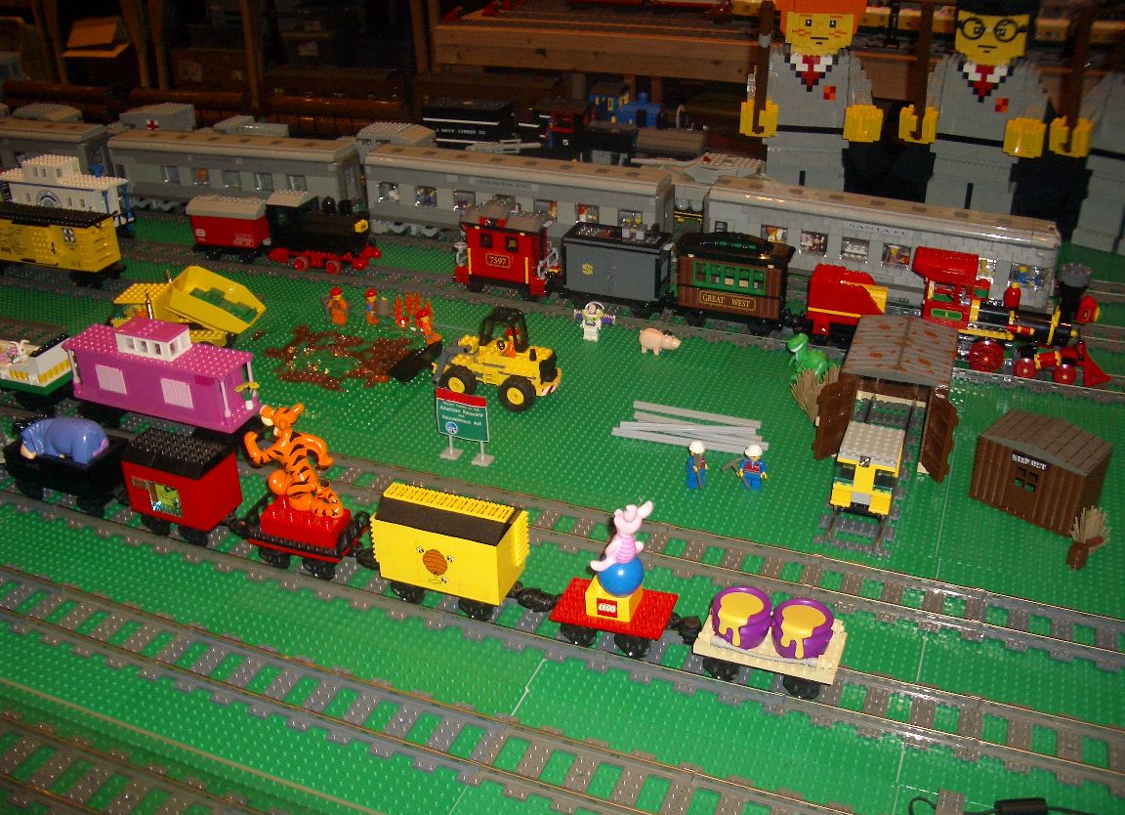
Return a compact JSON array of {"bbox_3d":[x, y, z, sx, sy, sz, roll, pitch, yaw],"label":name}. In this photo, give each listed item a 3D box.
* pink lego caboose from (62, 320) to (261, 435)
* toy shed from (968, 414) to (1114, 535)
[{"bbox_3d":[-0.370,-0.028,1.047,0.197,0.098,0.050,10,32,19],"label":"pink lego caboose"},{"bbox_3d":[0.412,0.051,0.978,0.064,0.071,0.097,-26,38,-38],"label":"toy shed"}]

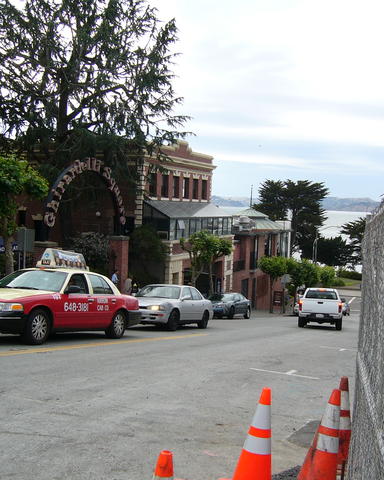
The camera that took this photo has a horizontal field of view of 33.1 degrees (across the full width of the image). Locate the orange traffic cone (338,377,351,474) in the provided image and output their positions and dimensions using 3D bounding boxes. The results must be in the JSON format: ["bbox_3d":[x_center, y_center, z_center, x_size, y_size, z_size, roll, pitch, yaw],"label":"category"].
[{"bbox_3d":[1.192,1.436,5.089,0.360,0.710,0.360,1,-5,23],"label":"orange traffic cone"}]

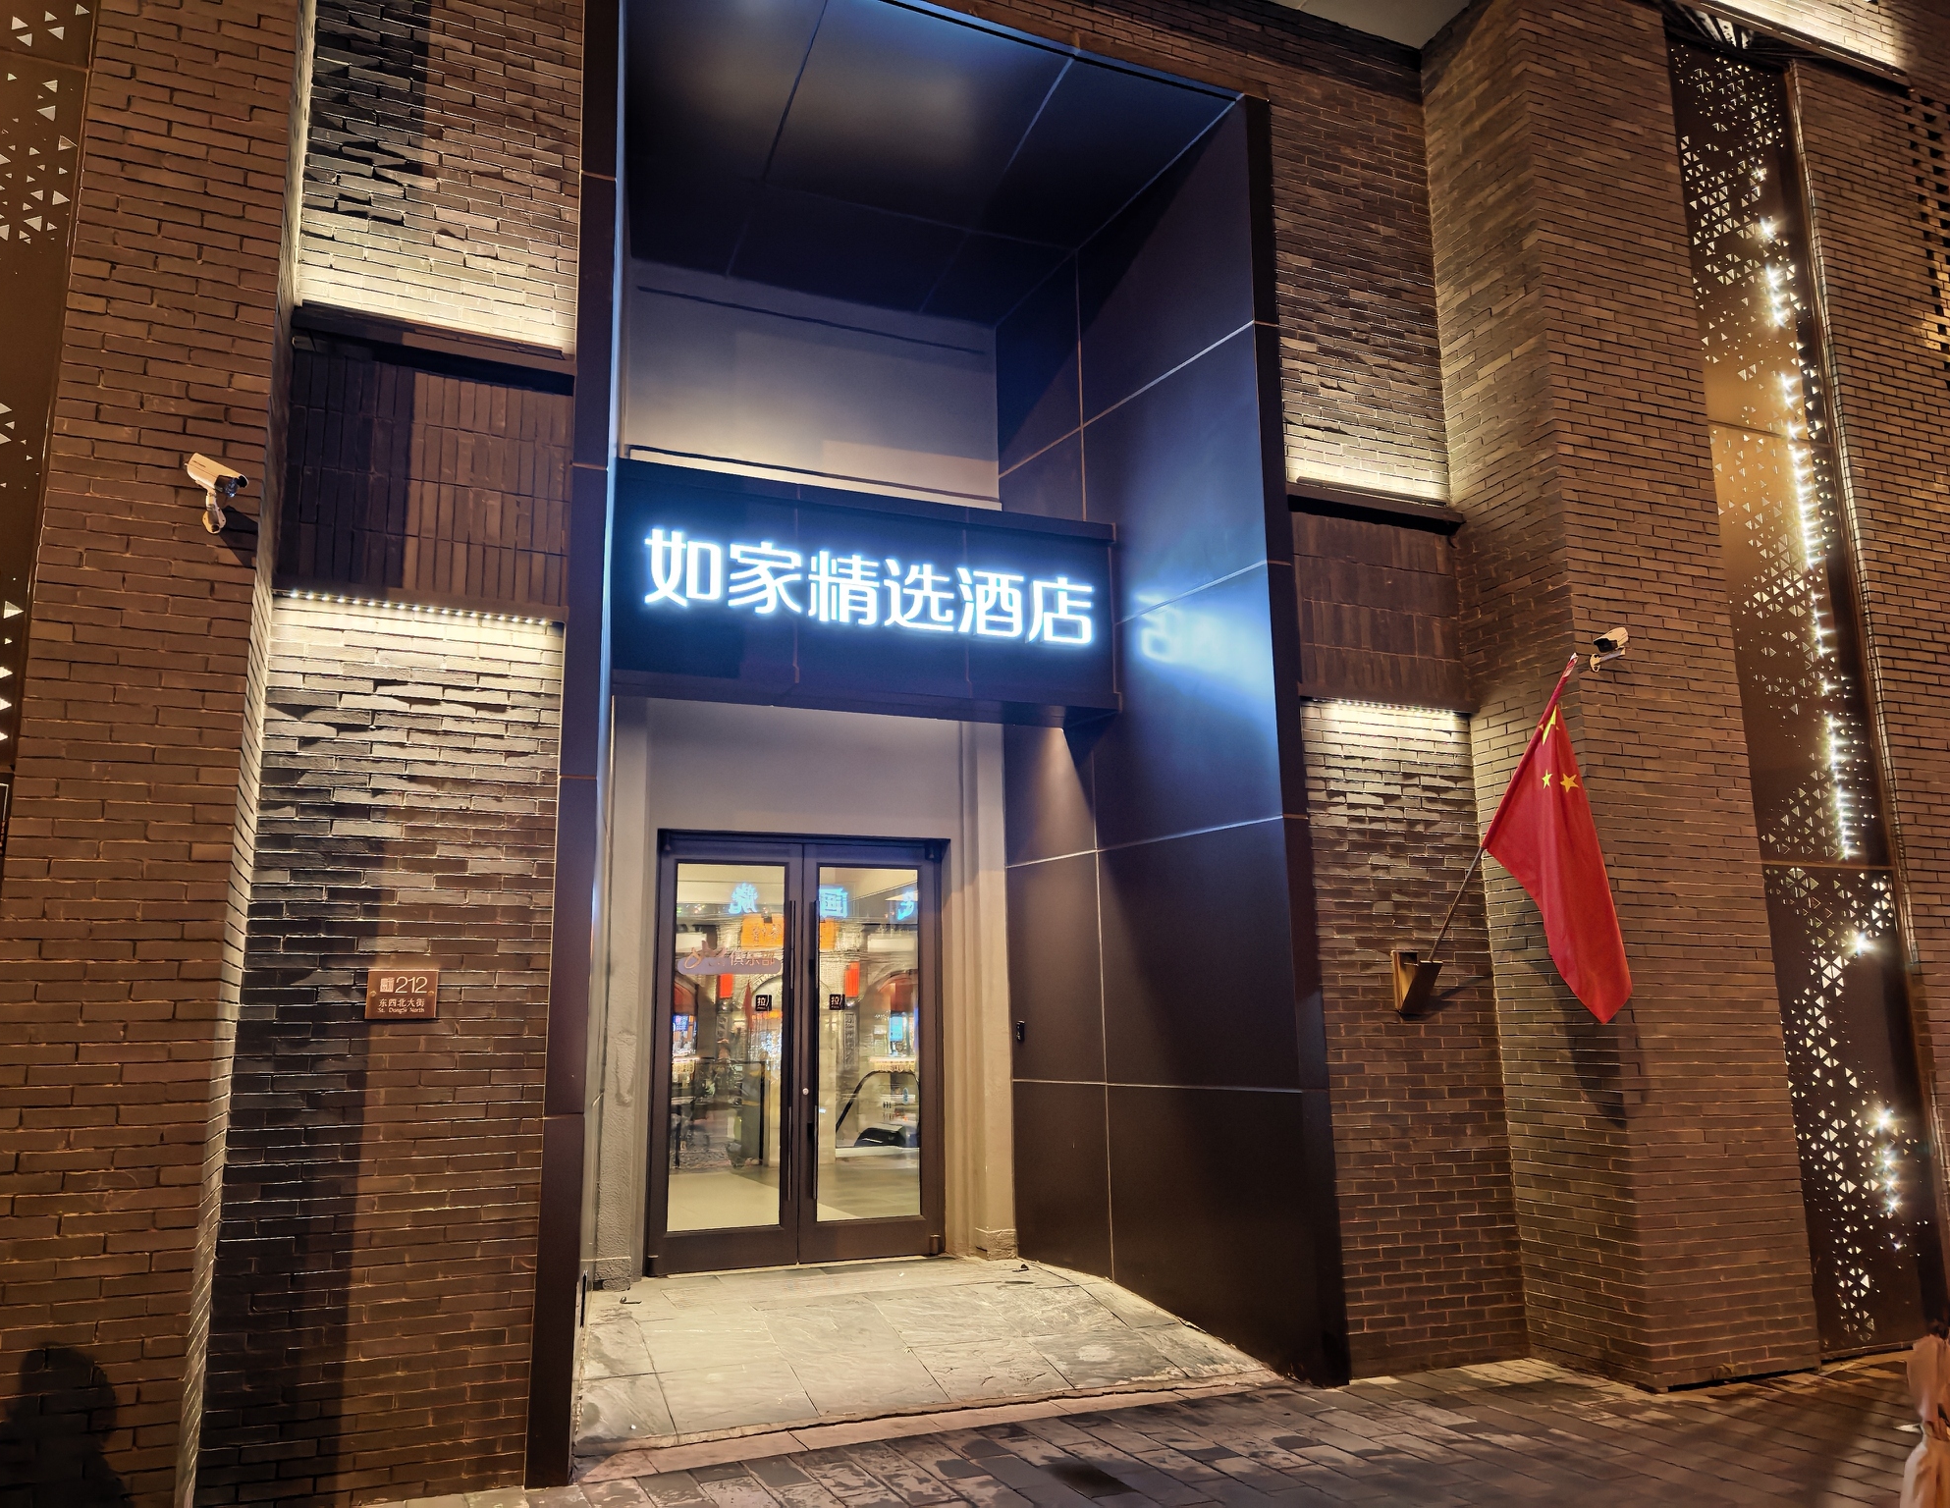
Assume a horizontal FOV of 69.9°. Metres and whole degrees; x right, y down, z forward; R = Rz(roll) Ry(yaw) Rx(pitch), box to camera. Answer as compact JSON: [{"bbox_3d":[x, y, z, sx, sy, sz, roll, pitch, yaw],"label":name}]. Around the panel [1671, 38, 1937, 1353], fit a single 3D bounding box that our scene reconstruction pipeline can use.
[{"bbox_3d":[4.573,-0.658,7.800,1.080,7.425,0.050,4,-12,-23],"label":"panel"}]

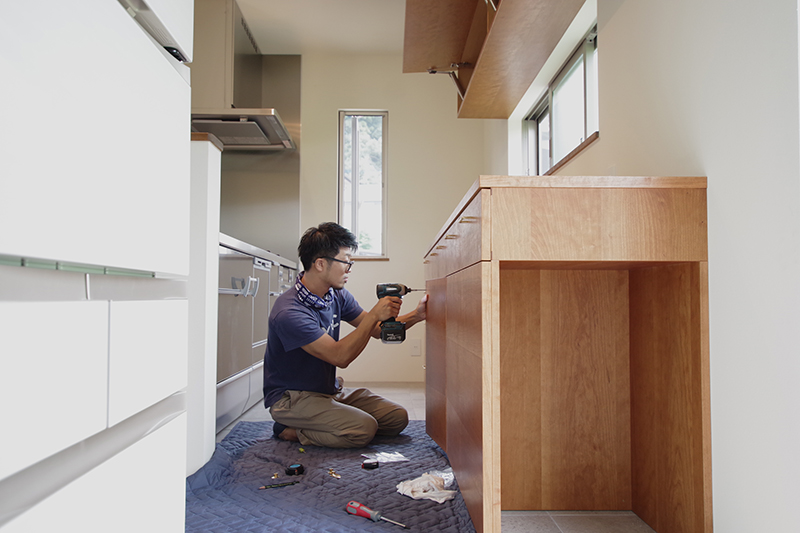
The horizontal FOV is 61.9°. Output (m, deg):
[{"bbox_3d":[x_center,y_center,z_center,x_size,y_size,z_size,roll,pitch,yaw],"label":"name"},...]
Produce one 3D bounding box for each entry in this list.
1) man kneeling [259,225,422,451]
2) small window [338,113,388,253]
[{"bbox_3d":[-0.222,0.280,2.840,0.700,0.920,0.460,-1,-3,25],"label":"man kneeling"},{"bbox_3d":[-0.266,-0.605,4.860,0.365,1.065,0.100,0,-3,-1],"label":"small window"}]

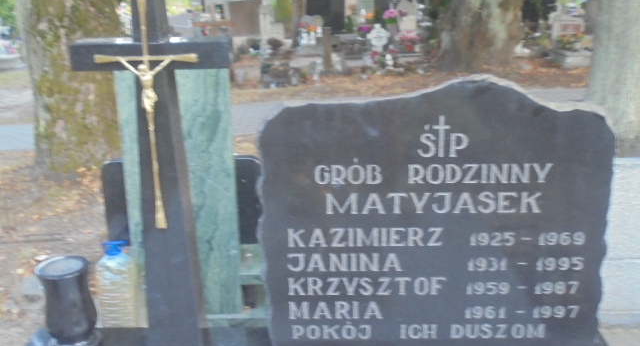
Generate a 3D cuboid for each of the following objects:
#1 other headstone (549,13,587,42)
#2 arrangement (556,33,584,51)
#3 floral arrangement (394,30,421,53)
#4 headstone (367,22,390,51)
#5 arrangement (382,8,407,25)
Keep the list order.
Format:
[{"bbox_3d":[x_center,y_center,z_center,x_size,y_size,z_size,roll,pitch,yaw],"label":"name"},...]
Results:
[{"bbox_3d":[3.699,-2.189,10.500,0.520,0.420,0.180,1,20,6],"label":"other headstone"},{"bbox_3d":[3.601,-1.876,10.100,0.390,0.250,0.260,1,20,6],"label":"arrangement"},{"bbox_3d":[1.233,-1.853,9.900,0.360,0.340,0.320,-1,19,0],"label":"floral arrangement"},{"bbox_3d":[0.816,-1.890,9.800,0.330,0.390,0.080,-1,19,0],"label":"headstone"},{"bbox_3d":[1.198,-2.517,11.300,0.380,0.290,0.300,-1,19,0],"label":"arrangement"}]

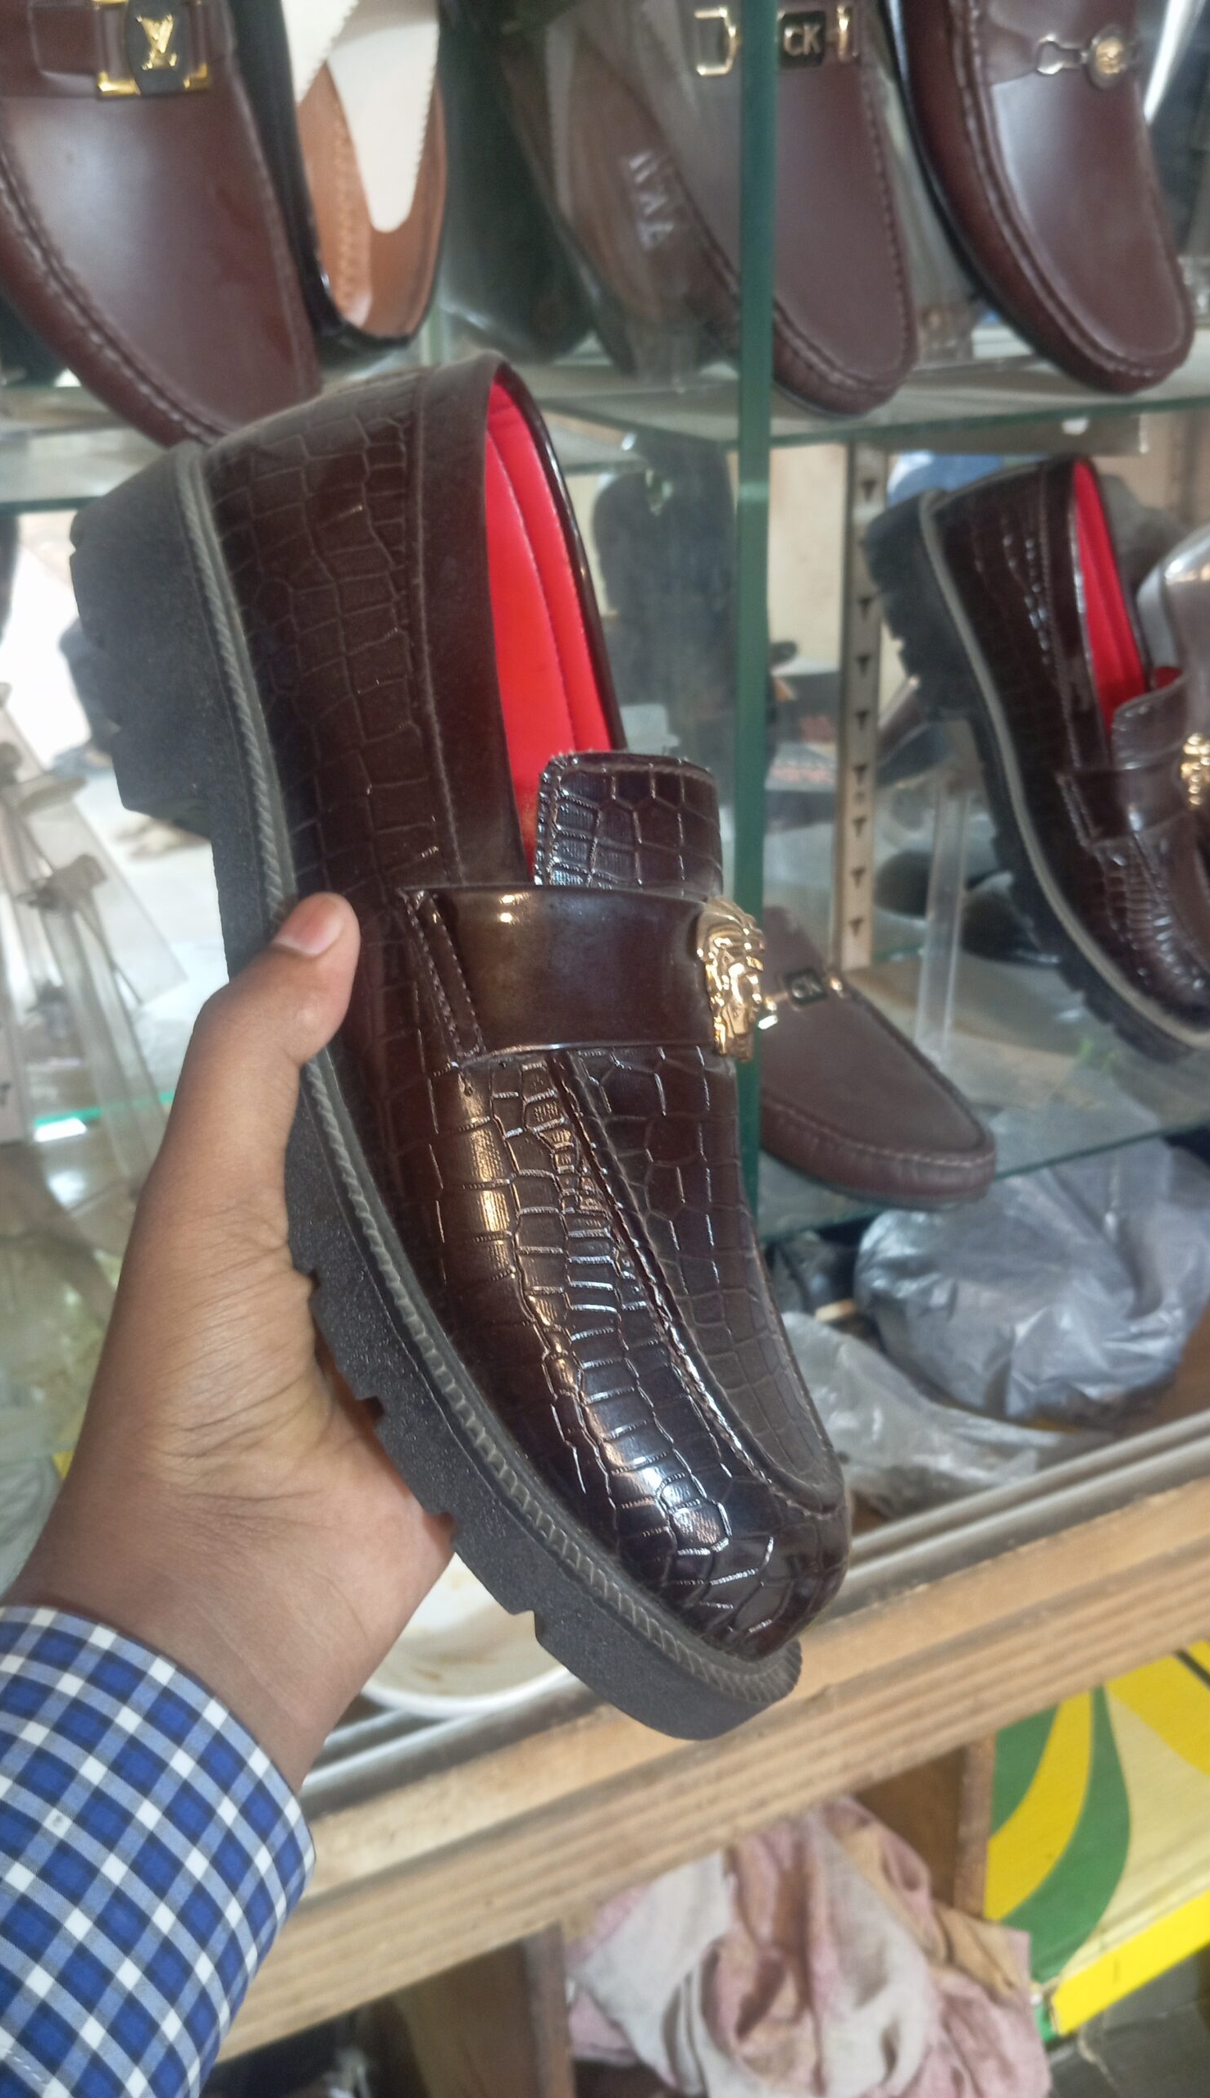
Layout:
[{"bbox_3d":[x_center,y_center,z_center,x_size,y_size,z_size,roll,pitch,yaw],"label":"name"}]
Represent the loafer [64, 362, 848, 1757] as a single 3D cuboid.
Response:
[{"bbox_3d":[-0.014,-0.013,0.360,0.108,0.300,0.106,-30,-15,13],"label":"loafer"}]

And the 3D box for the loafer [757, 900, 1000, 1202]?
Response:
[{"bbox_3d":[0.067,-0.025,0.778,0.100,0.097,0.290,-20,40,-36],"label":"loafer"}]

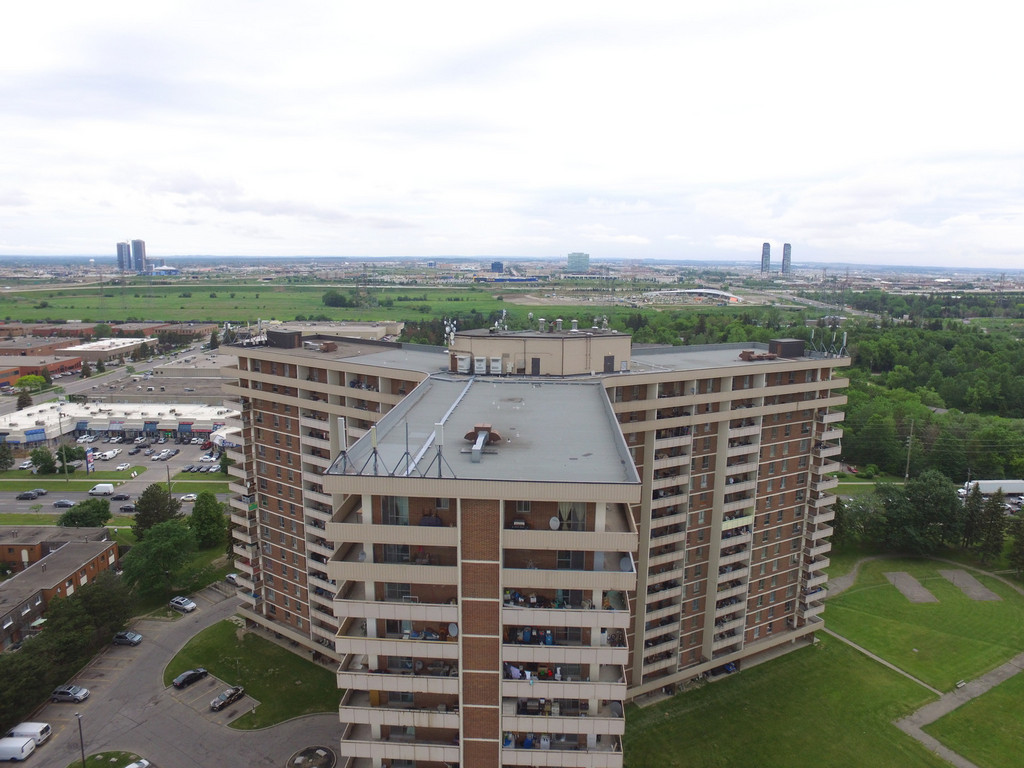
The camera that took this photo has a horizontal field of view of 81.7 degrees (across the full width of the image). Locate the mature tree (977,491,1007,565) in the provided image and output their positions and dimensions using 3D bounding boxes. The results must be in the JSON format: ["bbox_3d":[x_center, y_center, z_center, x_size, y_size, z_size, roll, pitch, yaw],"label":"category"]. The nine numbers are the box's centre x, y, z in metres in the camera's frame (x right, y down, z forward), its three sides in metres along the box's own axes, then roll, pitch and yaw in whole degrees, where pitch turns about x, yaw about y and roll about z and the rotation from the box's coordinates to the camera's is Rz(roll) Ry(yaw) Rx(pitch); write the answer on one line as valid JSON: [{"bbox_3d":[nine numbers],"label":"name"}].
[{"bbox_3d":[100.006,29.623,123.412,5.000,16.580,5.000,11,15,40],"label":"mature tree"}]

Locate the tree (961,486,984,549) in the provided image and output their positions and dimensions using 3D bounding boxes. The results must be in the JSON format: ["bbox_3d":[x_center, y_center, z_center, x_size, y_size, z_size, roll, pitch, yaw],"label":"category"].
[{"bbox_3d":[101.673,29.016,130.420,4.300,14.980,4.300,10,15,39],"label":"tree"}]

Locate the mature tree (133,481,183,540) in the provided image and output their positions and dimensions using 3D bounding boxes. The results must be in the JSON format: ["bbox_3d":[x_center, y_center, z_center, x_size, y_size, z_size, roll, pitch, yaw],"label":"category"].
[{"bbox_3d":[-79.150,29.276,132.609,9.500,14.990,9.500,1,12,0],"label":"mature tree"}]

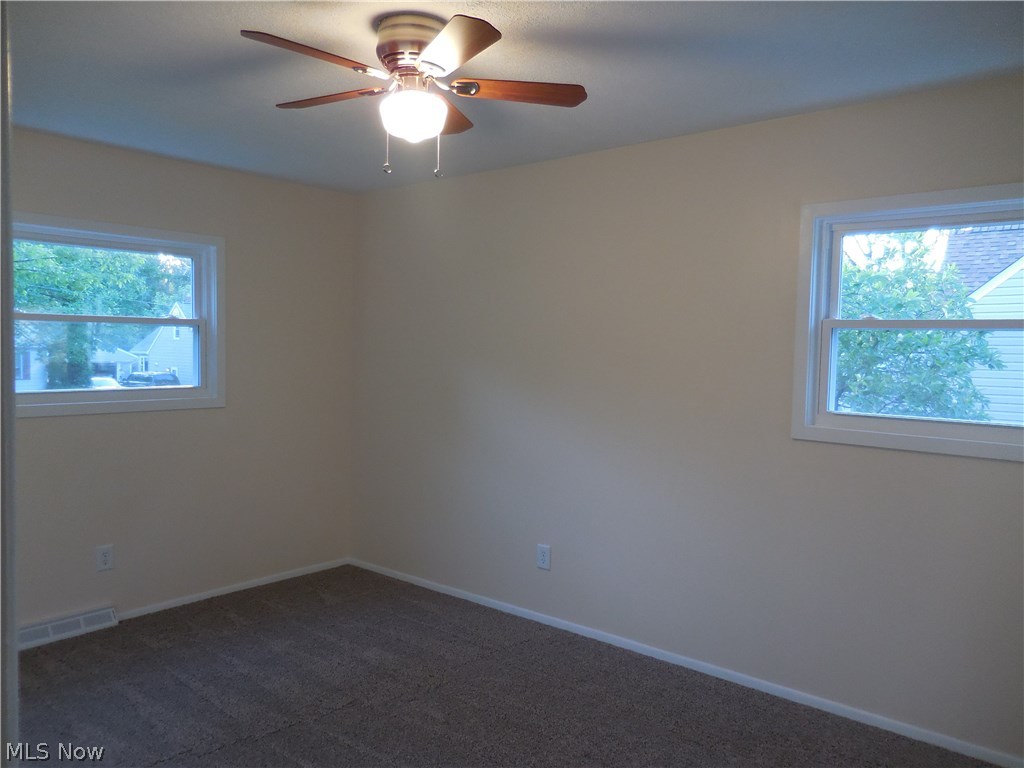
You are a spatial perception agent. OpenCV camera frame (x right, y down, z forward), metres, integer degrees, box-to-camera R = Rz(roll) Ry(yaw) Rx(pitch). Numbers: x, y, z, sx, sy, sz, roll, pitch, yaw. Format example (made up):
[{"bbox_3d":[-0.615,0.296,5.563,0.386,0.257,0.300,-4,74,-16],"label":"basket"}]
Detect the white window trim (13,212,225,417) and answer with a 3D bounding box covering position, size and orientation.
[{"bbox_3d":[-2.026,-0.326,3.657,0.101,0.941,1.262,3,3,40],"label":"white window trim"}]

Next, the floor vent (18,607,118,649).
[{"bbox_3d":[-2.135,1.160,3.534,0.054,0.106,0.478,3,3,40],"label":"floor vent"}]

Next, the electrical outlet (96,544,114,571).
[{"bbox_3d":[-2.024,0.867,3.682,0.010,0.120,0.076,3,3,40],"label":"electrical outlet"}]

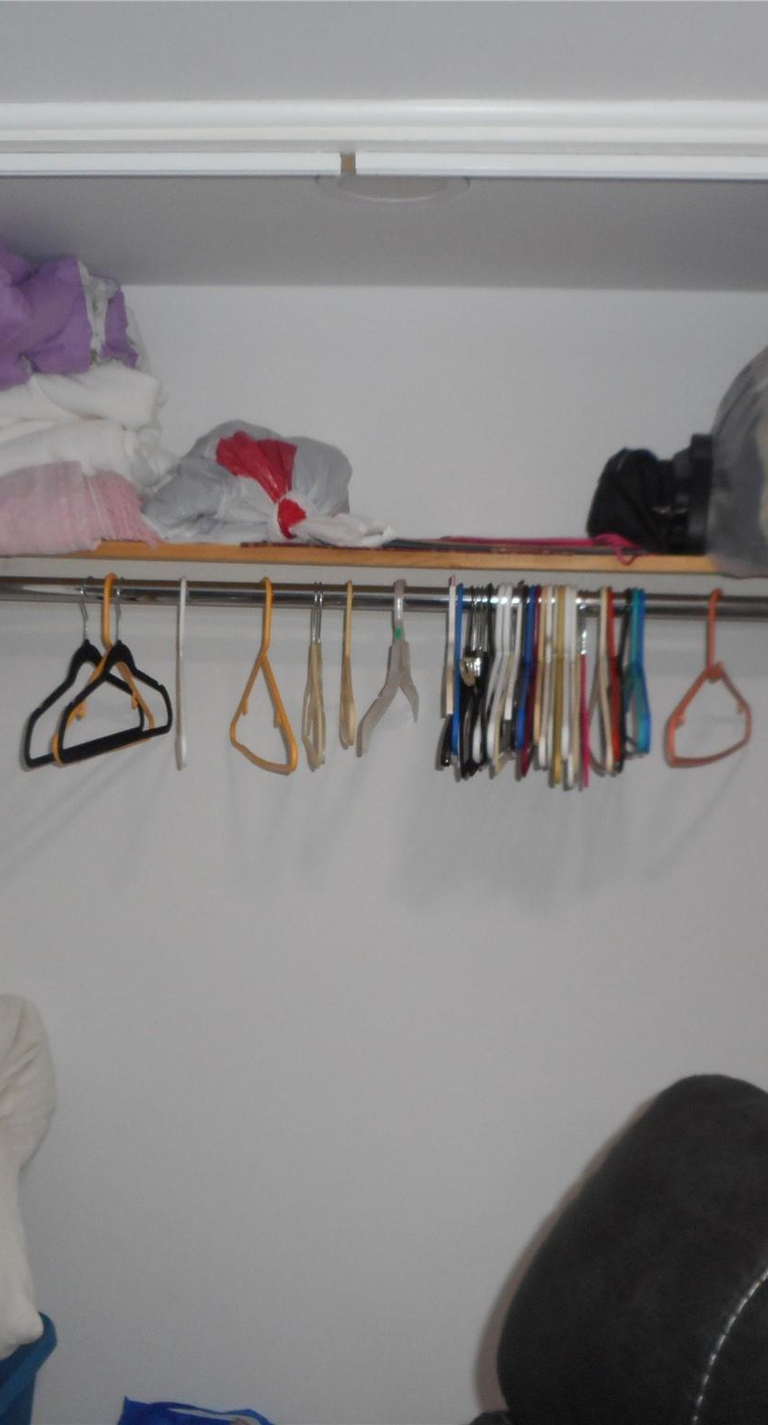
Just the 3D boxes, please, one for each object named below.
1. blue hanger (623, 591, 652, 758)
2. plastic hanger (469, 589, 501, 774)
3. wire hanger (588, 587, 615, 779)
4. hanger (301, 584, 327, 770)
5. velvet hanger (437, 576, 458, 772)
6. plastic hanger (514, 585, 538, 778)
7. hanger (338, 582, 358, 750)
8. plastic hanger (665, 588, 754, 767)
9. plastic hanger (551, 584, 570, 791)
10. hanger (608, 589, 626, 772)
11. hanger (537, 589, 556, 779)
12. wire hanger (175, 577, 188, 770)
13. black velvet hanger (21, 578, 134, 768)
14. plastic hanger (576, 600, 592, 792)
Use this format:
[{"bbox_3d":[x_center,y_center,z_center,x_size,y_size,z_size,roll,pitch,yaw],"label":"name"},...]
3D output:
[{"bbox_3d":[0.343,-0.063,1.852,0.014,0.208,0.430,2,3,7],"label":"blue hanger"},{"bbox_3d":[0.127,-0.047,1.726,0.012,0.224,0.420,2,3,7],"label":"plastic hanger"},{"bbox_3d":[0.271,-0.045,1.717,0.012,0.224,0.410,2,3,6],"label":"wire hanger"},{"bbox_3d":[-0.086,-0.054,1.740,0.012,0.224,0.420,1,3,-5],"label":"hanger"},{"bbox_3d":[0.090,-0.063,1.867,0.012,0.240,0.430,2,3,4],"label":"velvet hanger"},{"bbox_3d":[0.201,-0.052,1.861,0.013,0.240,0.420,2,3,7],"label":"plastic hanger"},{"bbox_3d":[-0.044,-0.067,1.737,0.012,0.199,0.400,1,3,-3],"label":"hanger"},{"bbox_3d":[0.410,-0.047,1.708,0.012,0.214,0.410,3,3,25],"label":"plastic hanger"},{"bbox_3d":[0.236,-0.045,1.859,0.013,0.249,0.420,2,3,6],"label":"plastic hanger"},{"bbox_3d":[0.301,-0.056,1.855,0.013,0.224,0.420,2,3,4],"label":"hanger"},{"bbox_3d":[0.205,-0.046,1.721,0.012,0.226,0.410,2,3,7],"label":"hanger"},{"bbox_3d":[-0.279,-0.063,1.890,0.010,0.243,0.410,1,3,-8],"label":"wire hanger"},{"bbox_3d":[-0.409,-0.069,1.898,0.012,0.232,0.440,2,3,7],"label":"black velvet hanger"},{"bbox_3d":[0.247,-0.039,1.719,0.010,0.229,0.435,2,3,7],"label":"plastic hanger"}]

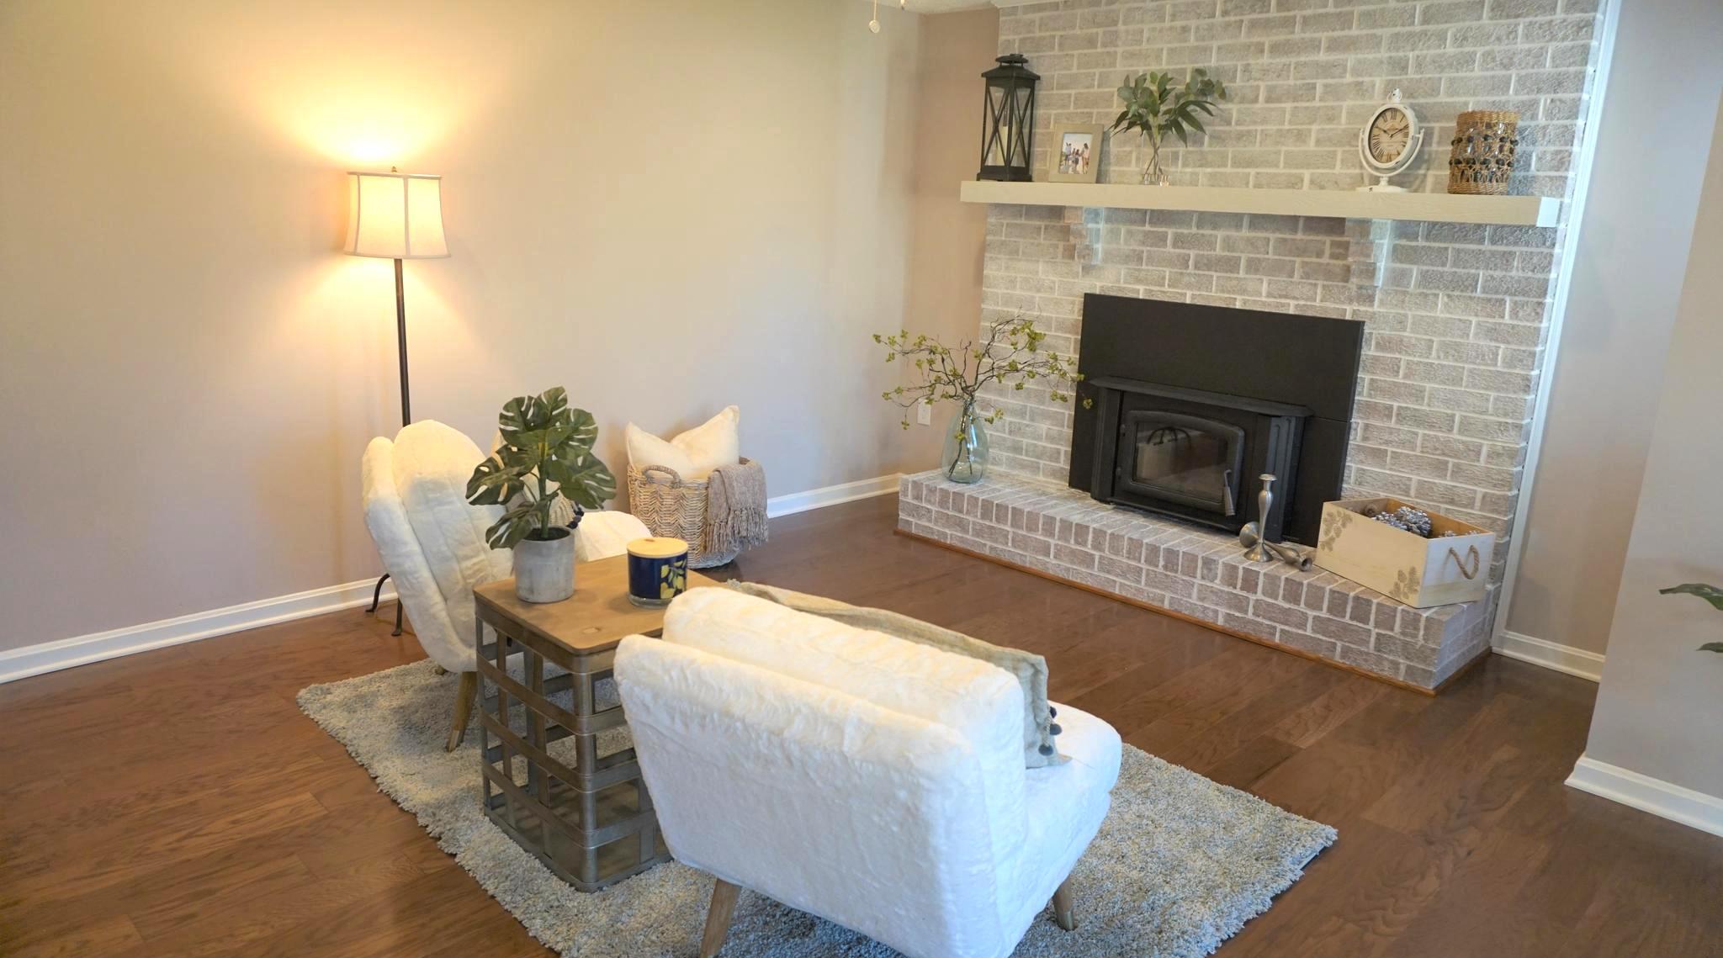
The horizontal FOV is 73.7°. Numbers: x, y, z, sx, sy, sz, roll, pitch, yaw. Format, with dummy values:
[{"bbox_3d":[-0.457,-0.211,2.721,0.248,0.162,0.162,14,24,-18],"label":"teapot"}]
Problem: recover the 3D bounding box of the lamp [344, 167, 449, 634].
[{"bbox_3d":[-1.526,-0.262,3.849,0.350,1.509,0.350,15,18,42],"label":"lamp"}]

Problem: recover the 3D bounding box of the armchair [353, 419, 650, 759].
[{"bbox_3d":[-0.972,0.272,3.245,0.769,0.779,0.651,-3,14,-20],"label":"armchair"}]

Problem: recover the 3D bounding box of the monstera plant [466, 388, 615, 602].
[{"bbox_3d":[-0.728,0.033,2.589,0.326,0.471,0.316,15,18,42],"label":"monstera plant"}]

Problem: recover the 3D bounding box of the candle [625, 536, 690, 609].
[{"bbox_3d":[-0.463,0.213,2.612,0.137,0.131,0.137,2,13,-1],"label":"candle"}]

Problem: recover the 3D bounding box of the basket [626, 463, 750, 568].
[{"bbox_3d":[-0.709,0.121,4.777,0.434,0.400,0.503,15,18,42],"label":"basket"}]

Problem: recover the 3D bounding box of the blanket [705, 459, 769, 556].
[{"bbox_3d":[-0.529,0.116,4.724,0.187,0.340,0.355,15,18,42],"label":"blanket"}]

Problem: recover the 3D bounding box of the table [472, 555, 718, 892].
[{"bbox_3d":[-0.581,0.530,2.717,0.478,0.545,0.488,15,18,42],"label":"table"}]

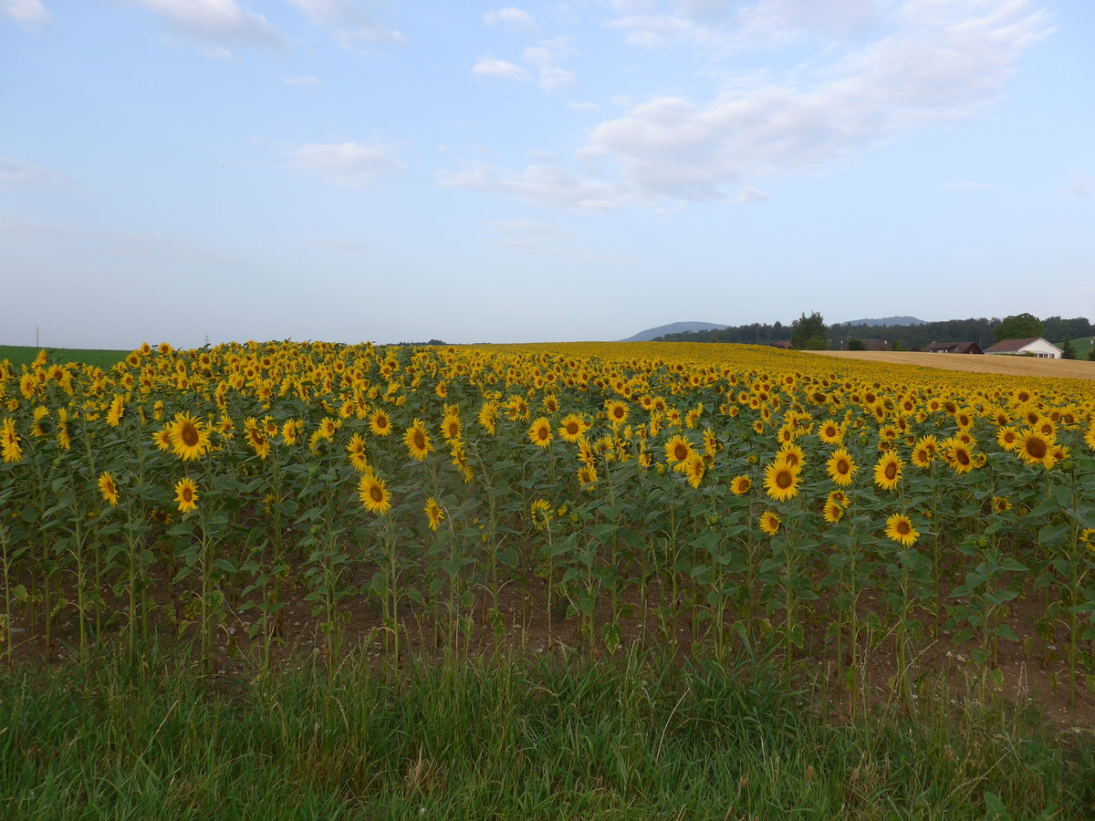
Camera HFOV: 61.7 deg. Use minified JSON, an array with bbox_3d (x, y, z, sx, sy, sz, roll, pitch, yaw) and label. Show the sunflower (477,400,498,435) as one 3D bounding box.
[{"bbox_3d":[-0.384,0.044,5.900,0.080,0.215,0.200,-2,3,-32],"label":"sunflower"}]

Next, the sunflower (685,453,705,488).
[{"bbox_3d":[0.873,0.357,5.400,0.080,0.210,0.190,-1,3,-26],"label":"sunflower"}]

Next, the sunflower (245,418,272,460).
[{"bbox_3d":[-1.794,0.179,5.700,0.220,0.250,0.085,2,26,35],"label":"sunflower"}]

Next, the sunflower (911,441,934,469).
[{"bbox_3d":[2.287,0.276,5.600,0.057,0.165,0.155,-2,3,-32],"label":"sunflower"}]

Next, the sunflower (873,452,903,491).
[{"bbox_3d":[1.783,0.318,4.800,0.070,0.205,0.193,-2,3,-34],"label":"sunflower"}]

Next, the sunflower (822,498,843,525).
[{"bbox_3d":[1.526,0.539,4.900,0.065,0.135,0.135,-2,4,-35],"label":"sunflower"}]

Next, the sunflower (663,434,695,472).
[{"bbox_3d":[0.776,0.253,5.400,0.205,0.215,0.080,2,12,28],"label":"sunflower"}]

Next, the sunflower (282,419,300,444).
[{"bbox_3d":[-1.964,0.157,7.000,0.180,0.195,0.070,3,4,42],"label":"sunflower"}]

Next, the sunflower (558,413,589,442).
[{"bbox_3d":[0.179,0.116,6.300,0.200,0.200,0.075,0,3,8],"label":"sunflower"}]

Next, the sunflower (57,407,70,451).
[{"bbox_3d":[-2.794,0.108,5.300,0.080,0.240,0.220,-2,3,-30],"label":"sunflower"}]

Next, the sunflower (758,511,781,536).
[{"bbox_3d":[1.163,0.594,4.800,0.053,0.135,0.127,-2,3,-30],"label":"sunflower"}]

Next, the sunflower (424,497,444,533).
[{"bbox_3d":[-0.644,0.587,5.200,0.060,0.195,0.170,-3,4,-43],"label":"sunflower"}]

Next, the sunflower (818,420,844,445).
[{"bbox_3d":[2.035,0.161,6.600,0.175,0.180,0.070,2,9,32],"label":"sunflower"}]

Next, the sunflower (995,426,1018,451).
[{"bbox_3d":[3.162,0.191,6.300,0.175,0.175,0.070,2,9,36],"label":"sunflower"}]

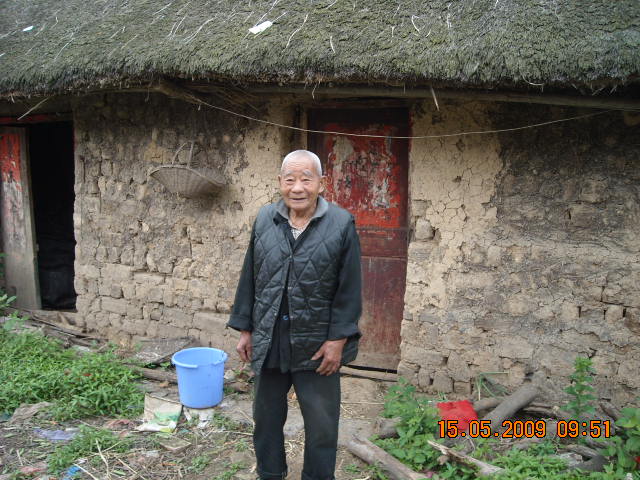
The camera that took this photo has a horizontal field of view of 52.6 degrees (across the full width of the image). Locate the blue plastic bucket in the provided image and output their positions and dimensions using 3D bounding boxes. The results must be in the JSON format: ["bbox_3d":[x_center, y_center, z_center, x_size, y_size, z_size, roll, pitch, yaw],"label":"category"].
[{"bbox_3d":[-0.689,0.802,3.743,0.323,0.260,0.316,0,10,0],"label":"blue plastic bucket"}]

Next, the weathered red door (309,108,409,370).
[{"bbox_3d":[0.248,0.018,4.232,0.661,1.714,0.050,3,11,16],"label":"weathered red door"}]

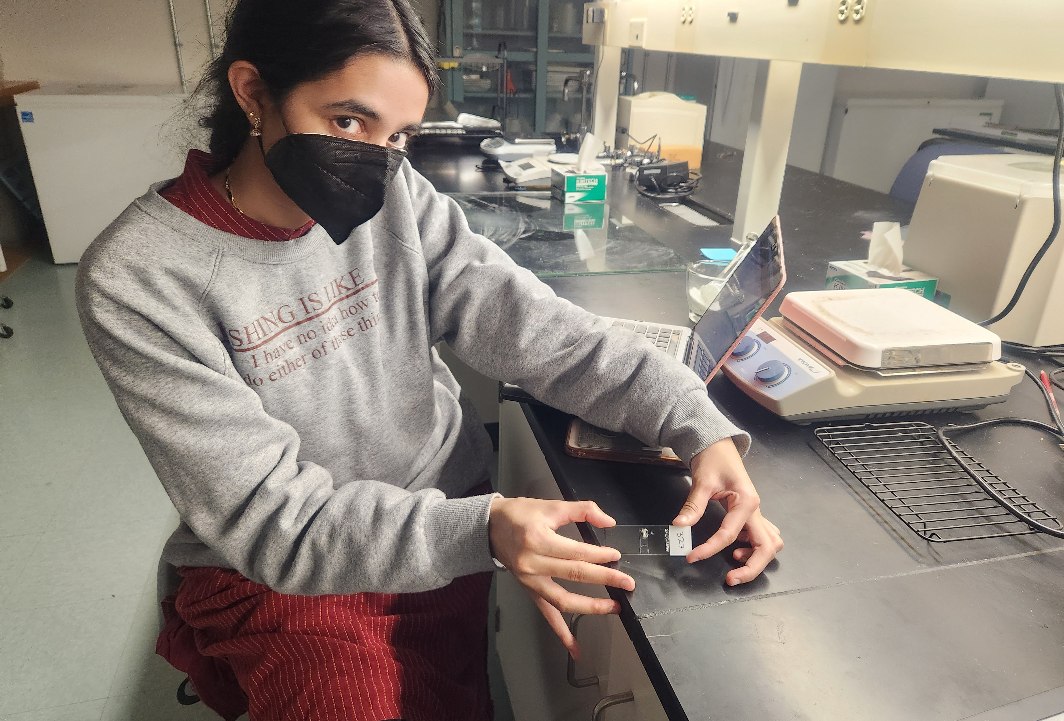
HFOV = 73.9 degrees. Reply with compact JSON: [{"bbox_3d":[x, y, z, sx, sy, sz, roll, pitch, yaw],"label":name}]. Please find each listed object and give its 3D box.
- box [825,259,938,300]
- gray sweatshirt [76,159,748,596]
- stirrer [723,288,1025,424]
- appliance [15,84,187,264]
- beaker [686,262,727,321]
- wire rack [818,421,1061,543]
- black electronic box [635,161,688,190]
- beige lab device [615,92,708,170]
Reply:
[{"bbox_3d":[0.573,-0.112,1.182,0.122,0.082,0.120,-6,26,-17],"label":"box"},{"bbox_3d":[-0.149,0.050,0.769,0.520,0.500,0.630,-19,32,-38],"label":"gray sweatshirt"},{"bbox_3d":[0.429,-0.015,0.947,0.360,0.097,0.198,-4,26,-13],"label":"stirrer"},{"bbox_3d":[-2.067,-1.086,3.993,1.150,0.830,0.660,-8,27,-21],"label":"appliance"},{"bbox_3d":[0.300,-0.109,1.151,0.090,0.085,0.090,-4,26,-13],"label":"beaker"},{"bbox_3d":[0.410,0.126,0.734,0.145,0.020,0.205,-2,25,-8],"label":"wire rack"},{"bbox_3d":[0.405,-0.571,2.159,0.090,0.068,0.150,18,29,30],"label":"black electronic box"},{"bbox_3d":[0.444,-0.786,2.445,0.265,0.228,0.160,0,25,-4],"label":"beige lab device"}]

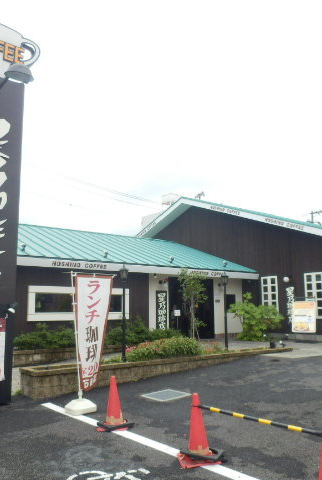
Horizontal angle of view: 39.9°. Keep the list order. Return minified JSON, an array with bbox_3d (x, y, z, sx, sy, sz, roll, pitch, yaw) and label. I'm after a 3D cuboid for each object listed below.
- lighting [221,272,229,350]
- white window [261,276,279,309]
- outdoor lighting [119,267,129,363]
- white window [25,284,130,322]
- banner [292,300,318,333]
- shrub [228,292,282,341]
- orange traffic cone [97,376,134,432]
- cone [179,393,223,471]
[{"bbox_3d":[2.005,2.209,13.759,0.200,2.360,0.200,7,-12,-36],"label":"lighting"},{"bbox_3d":[4.209,2.230,17.165,0.100,1.630,0.770,7,-12,-37],"label":"white window"},{"bbox_3d":[-0.788,1.573,9.631,0.200,2.080,0.200,7,-12,-37],"label":"outdoor lighting"},{"bbox_3d":[-2.790,2.282,15.802,3.970,1.150,0.140,7,-12,-36],"label":"white window"},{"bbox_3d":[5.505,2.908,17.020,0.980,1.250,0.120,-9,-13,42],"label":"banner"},{"bbox_3d":[3.487,2.853,16.546,1.600,1.720,1.450,7,-12,-37],"label":"shrub"},{"bbox_3d":[-0.637,2.234,6.124,0.400,0.680,0.400,0,-10,-3],"label":"orange traffic cone"},{"bbox_3d":[0.412,1.992,4.761,0.400,0.680,0.400,3,-10,-23],"label":"cone"}]

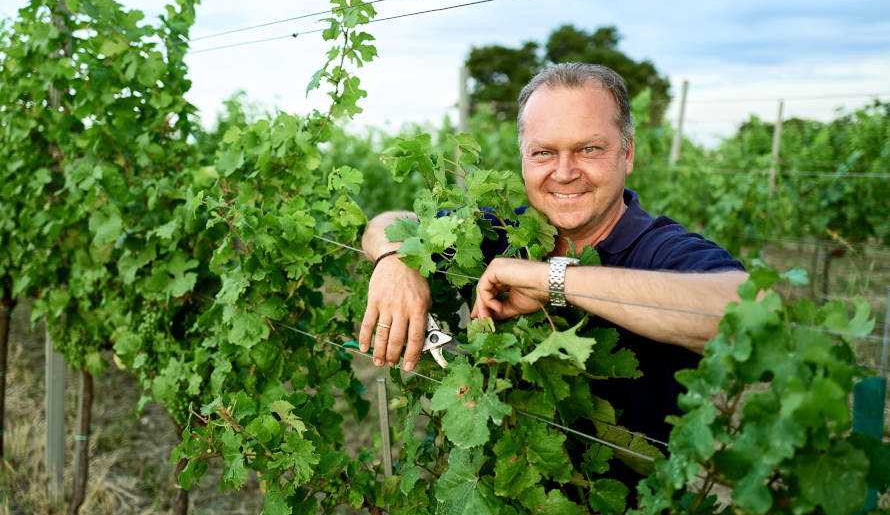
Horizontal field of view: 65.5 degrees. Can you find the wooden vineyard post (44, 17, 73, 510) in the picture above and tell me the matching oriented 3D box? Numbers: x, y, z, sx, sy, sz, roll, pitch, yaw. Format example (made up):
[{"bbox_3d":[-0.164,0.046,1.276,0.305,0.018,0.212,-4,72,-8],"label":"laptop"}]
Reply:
[{"bbox_3d":[-1.452,0.026,2.600,0.070,1.850,0.070,14,12,43],"label":"wooden vineyard post"}]

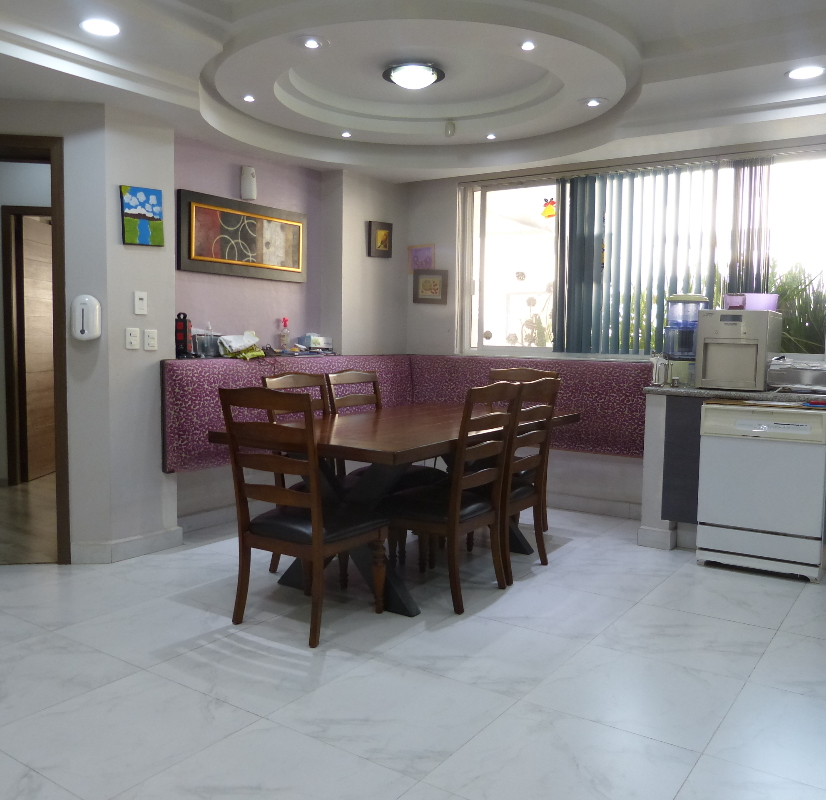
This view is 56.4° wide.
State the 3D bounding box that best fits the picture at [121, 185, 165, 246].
[{"bbox_3d":[-1.460,-0.988,4.158,0.022,0.300,0.252,4,8,35],"label":"picture"}]

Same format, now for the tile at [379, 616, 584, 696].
[{"bbox_3d":[0.289,0.984,3.022,0.600,0.010,0.600,4,5,35],"label":"tile"}]

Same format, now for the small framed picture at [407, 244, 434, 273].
[{"bbox_3d":[0.068,-1.122,6.159,0.255,0.225,0.015,4,5,35],"label":"small framed picture"}]

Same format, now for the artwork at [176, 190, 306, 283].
[{"bbox_3d":[-1.083,-1.045,5.057,0.035,0.480,1.100,4,5,35],"label":"artwork"}]

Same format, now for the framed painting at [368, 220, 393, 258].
[{"bbox_3d":[-0.246,-1.219,5.887,0.030,0.260,0.270,4,5,35],"label":"framed painting"}]

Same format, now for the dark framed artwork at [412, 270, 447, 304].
[{"bbox_3d":[0.147,-0.893,6.109,0.320,0.265,0.025,4,5,35],"label":"dark framed artwork"}]

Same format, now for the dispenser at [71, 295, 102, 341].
[{"bbox_3d":[-1.682,-0.422,3.961,0.130,0.240,0.105,0,4,-8],"label":"dispenser"}]

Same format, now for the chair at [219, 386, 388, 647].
[{"bbox_3d":[-0.442,0.441,3.272,0.490,1.014,0.580,4,5,35],"label":"chair"}]

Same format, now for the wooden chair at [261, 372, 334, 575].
[{"bbox_3d":[-0.421,0.385,4.028,0.580,1.016,0.490,4,5,35],"label":"wooden chair"}]

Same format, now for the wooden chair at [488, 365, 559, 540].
[{"bbox_3d":[0.555,0.331,4.802,0.480,1.025,0.580,4,5,35],"label":"wooden chair"}]

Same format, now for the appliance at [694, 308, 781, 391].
[{"bbox_3d":[1.944,-0.295,4.593,0.376,0.448,0.440,4,5,35],"label":"appliance"}]

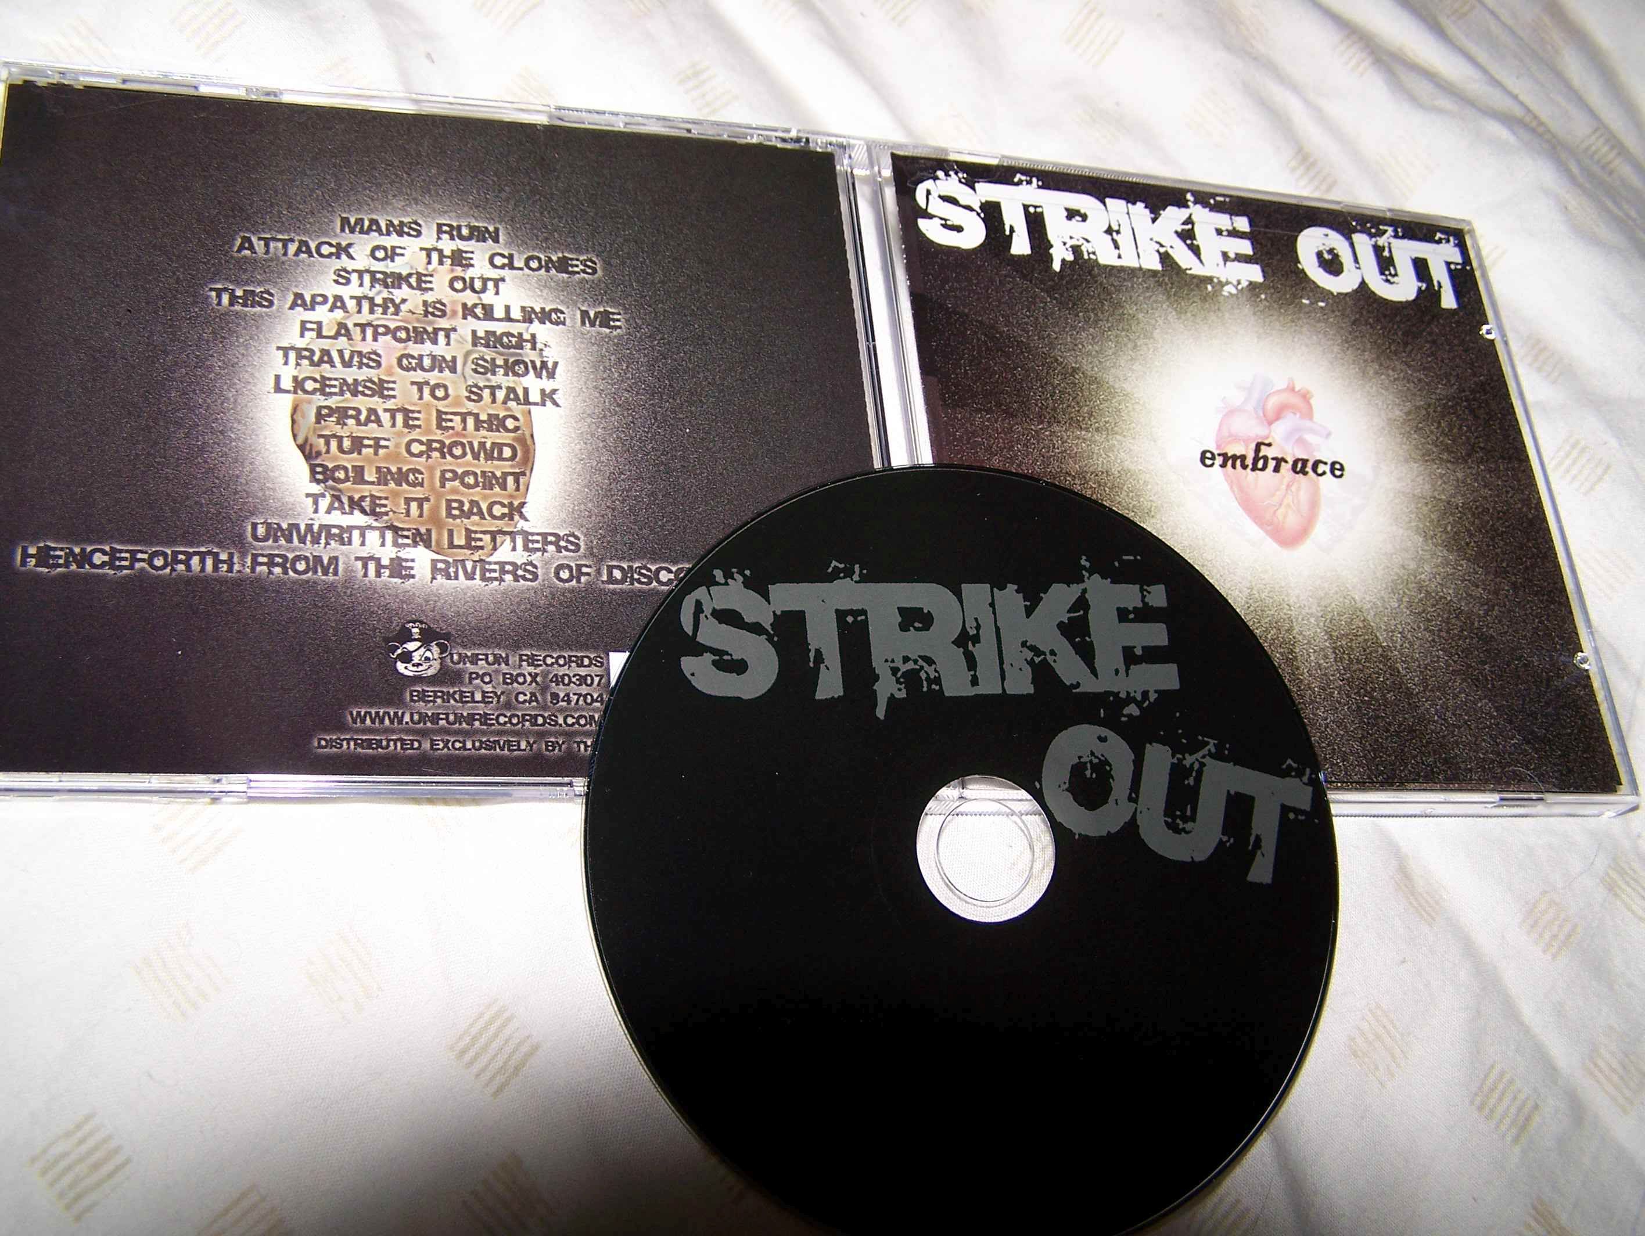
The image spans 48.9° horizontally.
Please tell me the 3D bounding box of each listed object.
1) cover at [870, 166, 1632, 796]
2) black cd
[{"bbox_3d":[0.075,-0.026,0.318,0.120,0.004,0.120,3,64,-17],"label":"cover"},{"bbox_3d":[0.024,0.034,0.271,0.120,0.002,0.120,8,73,-15],"label":"black cd"}]

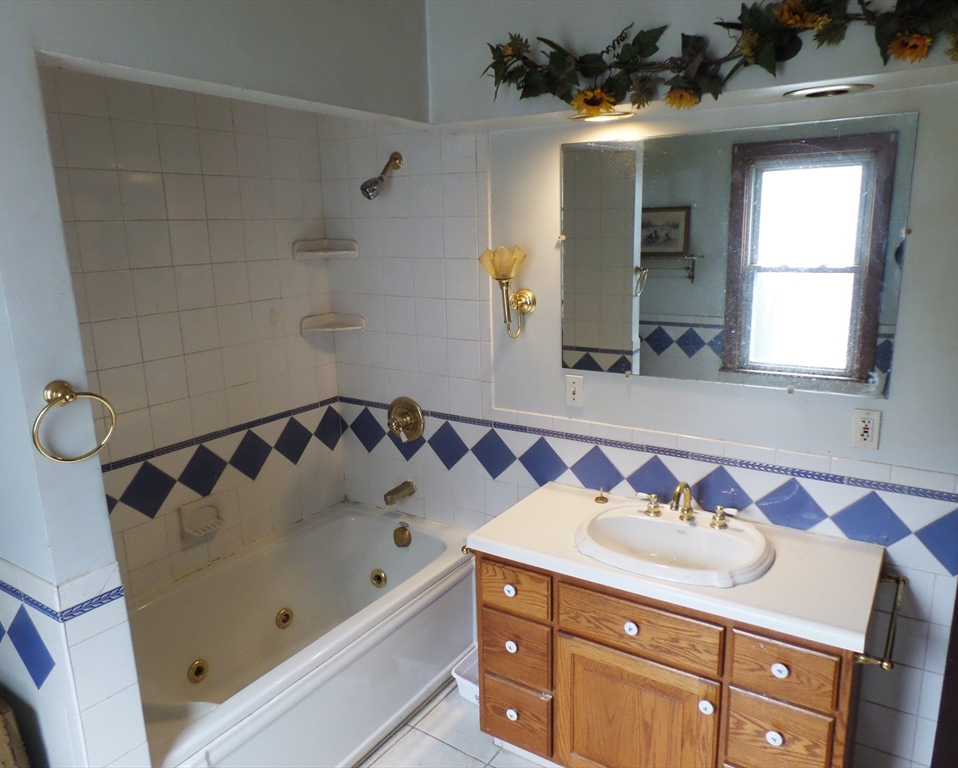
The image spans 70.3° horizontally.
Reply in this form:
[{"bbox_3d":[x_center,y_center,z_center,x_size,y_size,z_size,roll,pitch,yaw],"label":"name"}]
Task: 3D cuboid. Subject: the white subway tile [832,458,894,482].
[{"bbox_3d":[1.112,0.247,1.982,0.153,0.047,0.010,7,15,32],"label":"white subway tile"}]

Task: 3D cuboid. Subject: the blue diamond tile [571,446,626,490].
[{"bbox_3d":[0.423,0.322,2.454,0.216,0.216,0.010,7,15,32],"label":"blue diamond tile"}]

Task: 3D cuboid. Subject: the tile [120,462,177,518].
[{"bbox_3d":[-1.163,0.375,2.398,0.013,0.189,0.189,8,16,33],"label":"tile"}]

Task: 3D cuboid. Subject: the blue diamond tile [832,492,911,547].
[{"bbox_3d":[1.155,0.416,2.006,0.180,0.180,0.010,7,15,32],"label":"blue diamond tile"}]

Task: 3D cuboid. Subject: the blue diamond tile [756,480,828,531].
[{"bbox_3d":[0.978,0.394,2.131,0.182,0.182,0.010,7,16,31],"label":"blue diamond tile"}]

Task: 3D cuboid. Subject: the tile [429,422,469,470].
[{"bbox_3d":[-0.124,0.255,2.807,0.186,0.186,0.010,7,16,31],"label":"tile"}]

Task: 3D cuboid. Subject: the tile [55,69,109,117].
[{"bbox_3d":[-1.192,-0.889,2.039,0.010,0.153,0.153,7,15,32],"label":"tile"}]

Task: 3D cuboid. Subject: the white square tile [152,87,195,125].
[{"bbox_3d":[-1.025,-0.951,2.292,0.010,0.153,0.153,7,15,32],"label":"white square tile"}]

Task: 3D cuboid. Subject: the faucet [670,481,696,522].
[{"bbox_3d":[0.636,0.372,2.128,0.054,0.150,0.174,7,16,31],"label":"faucet"}]

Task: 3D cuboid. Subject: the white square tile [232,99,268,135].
[{"bbox_3d":[-0.860,-0.996,2.553,0.010,0.115,0.151,7,15,32],"label":"white square tile"}]

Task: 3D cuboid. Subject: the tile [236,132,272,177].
[{"bbox_3d":[-0.856,-0.863,2.579,0.010,0.150,0.150,8,16,33],"label":"tile"}]

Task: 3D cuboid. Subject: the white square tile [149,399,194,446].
[{"bbox_3d":[-1.096,0.140,2.427,0.010,0.155,0.151,8,16,33],"label":"white square tile"}]

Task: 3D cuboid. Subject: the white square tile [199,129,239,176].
[{"bbox_3d":[-0.941,-0.832,2.454,0.010,0.150,0.150,8,16,33],"label":"white square tile"}]

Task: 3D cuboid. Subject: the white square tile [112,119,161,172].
[{"bbox_3d":[-1.117,-0.774,2.221,0.013,0.153,0.152,8,16,33],"label":"white square tile"}]

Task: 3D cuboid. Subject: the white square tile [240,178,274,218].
[{"bbox_3d":[-0.853,-0.711,2.615,0.010,0.150,0.150,8,16,33],"label":"white square tile"}]

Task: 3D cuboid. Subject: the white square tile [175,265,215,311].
[{"bbox_3d":[-1.016,-0.345,2.436,0.010,0.152,0.151,7,15,32],"label":"white square tile"}]

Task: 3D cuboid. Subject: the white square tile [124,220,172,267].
[{"bbox_3d":[-1.107,-0.467,2.282,0.010,0.155,0.151,8,16,33],"label":"white square tile"}]

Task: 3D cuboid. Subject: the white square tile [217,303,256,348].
[{"bbox_3d":[-0.935,-0.228,2.613,0.013,0.153,0.152,8,16,33],"label":"white square tile"}]

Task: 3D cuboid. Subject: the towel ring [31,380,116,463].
[{"bbox_3d":[-0.778,0.075,1.318,0.068,0.163,0.150,7,15,32],"label":"towel ring"}]

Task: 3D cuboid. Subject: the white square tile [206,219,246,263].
[{"bbox_3d":[-0.940,-0.532,2.540,0.013,0.153,0.152,8,16,33],"label":"white square tile"}]

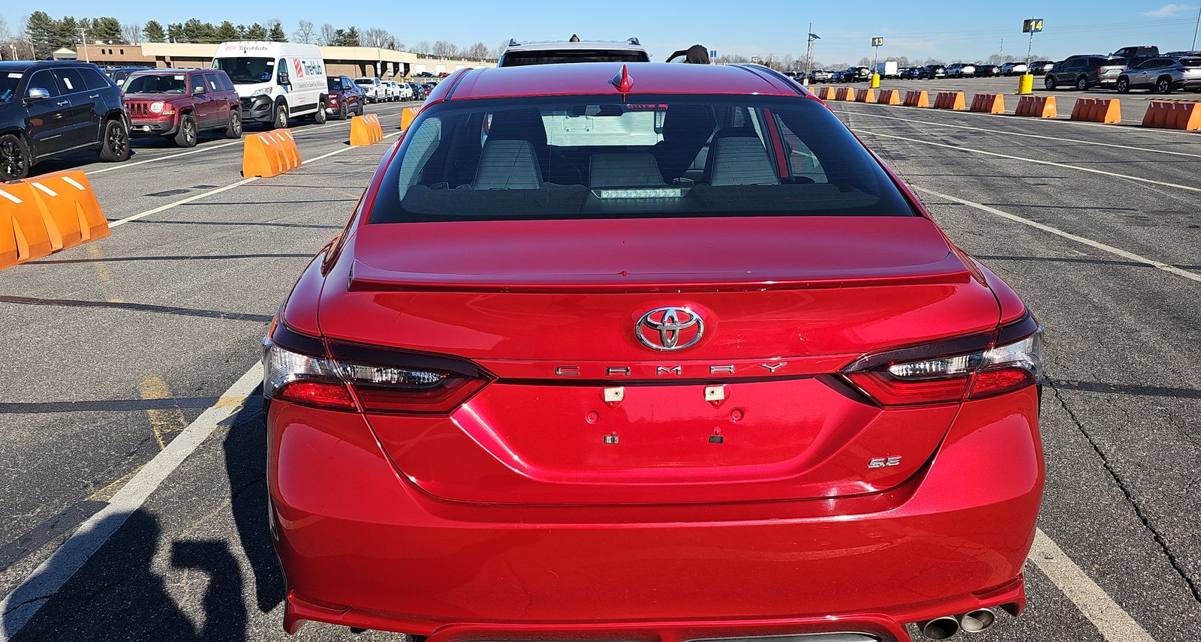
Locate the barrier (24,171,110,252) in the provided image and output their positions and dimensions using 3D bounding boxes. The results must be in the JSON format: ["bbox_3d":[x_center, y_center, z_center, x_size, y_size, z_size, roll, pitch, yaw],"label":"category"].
[{"bbox_3d":[-5.031,-0.913,7.014,0.460,0.620,1.600,-1,17,-2],"label":"barrier"}]

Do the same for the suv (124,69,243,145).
[{"bbox_3d":[-10.061,-5.046,18.770,1.760,1.670,4.410,-1,17,-2],"label":"suv"}]

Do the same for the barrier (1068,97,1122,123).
[{"bbox_3d":[13.757,-5.874,22.251,0.440,0.630,1.500,-1,17,-2],"label":"barrier"}]

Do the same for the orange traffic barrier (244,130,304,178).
[{"bbox_3d":[-5.156,-2.666,12.584,0.440,0.620,1.500,-1,17,-2],"label":"orange traffic barrier"}]

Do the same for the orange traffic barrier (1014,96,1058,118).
[{"bbox_3d":[13.644,-6.740,25.069,0.440,0.630,1.500,-1,17,-2],"label":"orange traffic barrier"}]

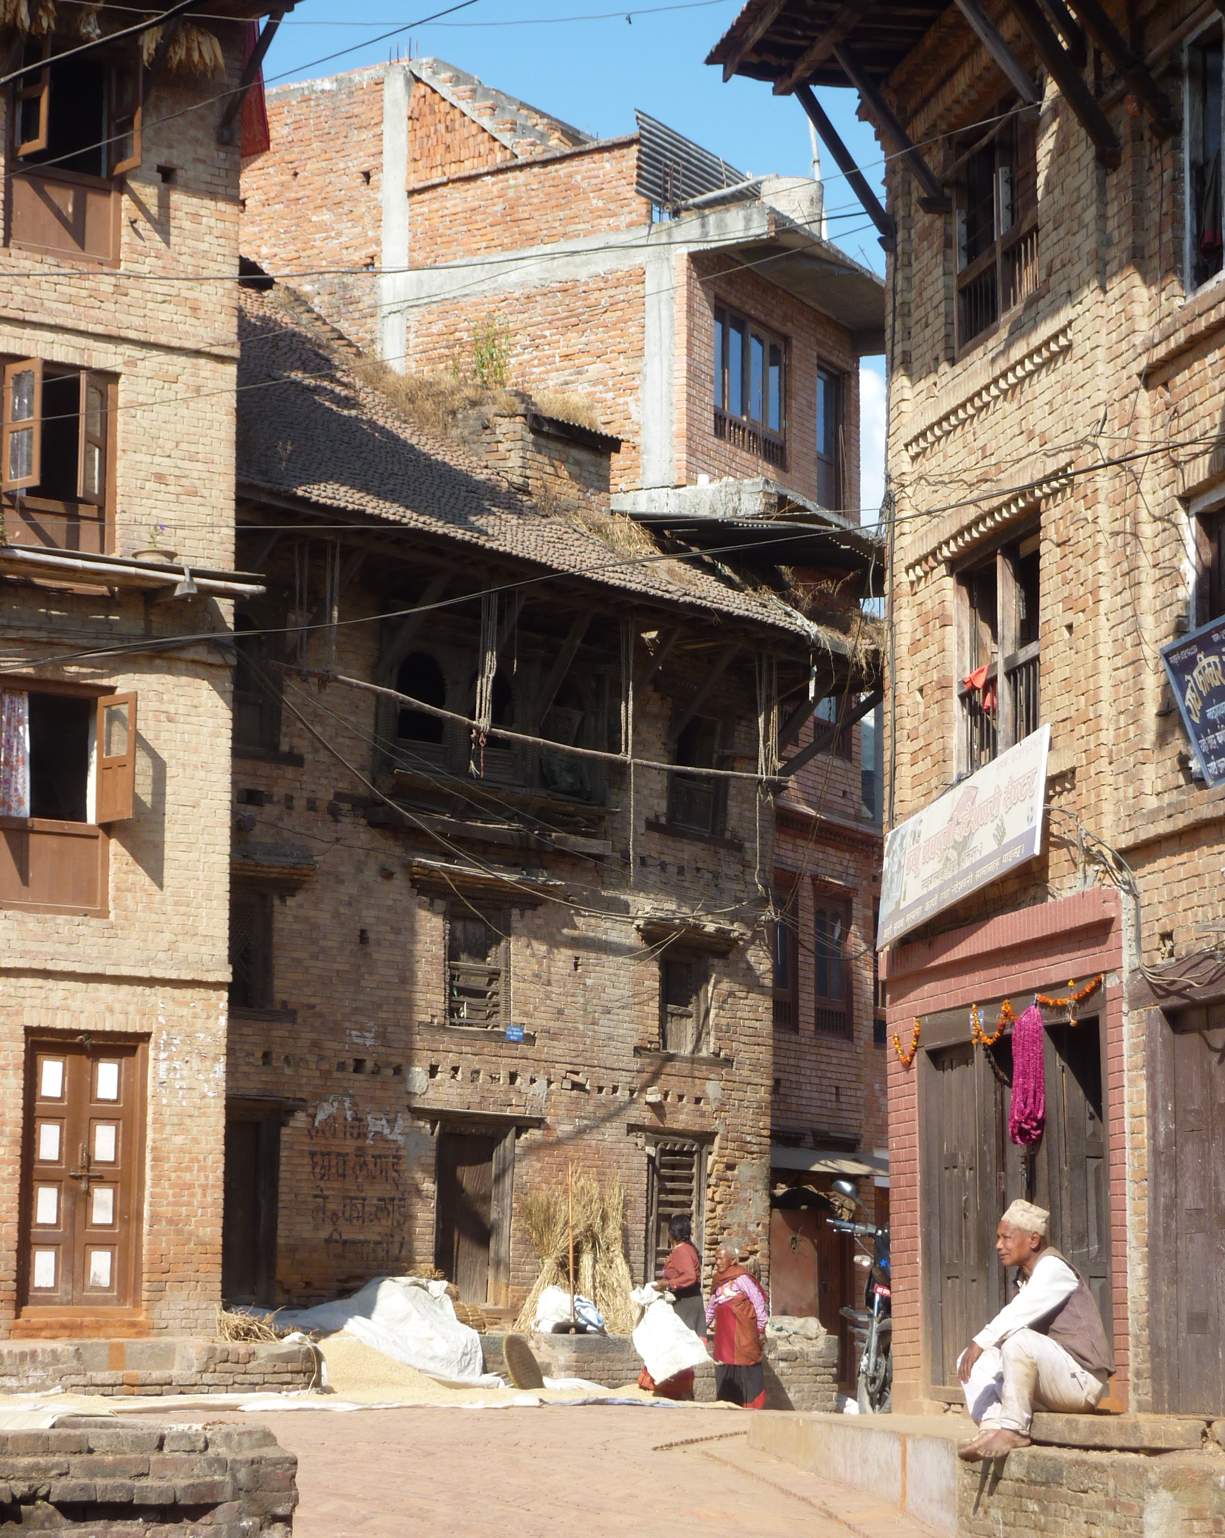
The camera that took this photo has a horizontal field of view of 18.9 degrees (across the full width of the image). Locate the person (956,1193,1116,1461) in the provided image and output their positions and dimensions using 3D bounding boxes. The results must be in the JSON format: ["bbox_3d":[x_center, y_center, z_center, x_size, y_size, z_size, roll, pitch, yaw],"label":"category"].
[{"bbox_3d":[1.641,2.174,14.237,0.620,1.010,0.460,3,-9,-20],"label":"person"}]

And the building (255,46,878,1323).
[{"bbox_3d":[-2.323,-1.084,32.986,7.200,12.650,10.000,-5,-10,35],"label":"building"}]

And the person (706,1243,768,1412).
[{"bbox_3d":[1.008,4.484,29.664,0.480,1.370,0.420,-7,-11,39],"label":"person"}]

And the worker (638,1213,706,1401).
[{"bbox_3d":[0.496,4.309,29.487,0.500,1.510,0.470,-3,-9,20],"label":"worker"}]

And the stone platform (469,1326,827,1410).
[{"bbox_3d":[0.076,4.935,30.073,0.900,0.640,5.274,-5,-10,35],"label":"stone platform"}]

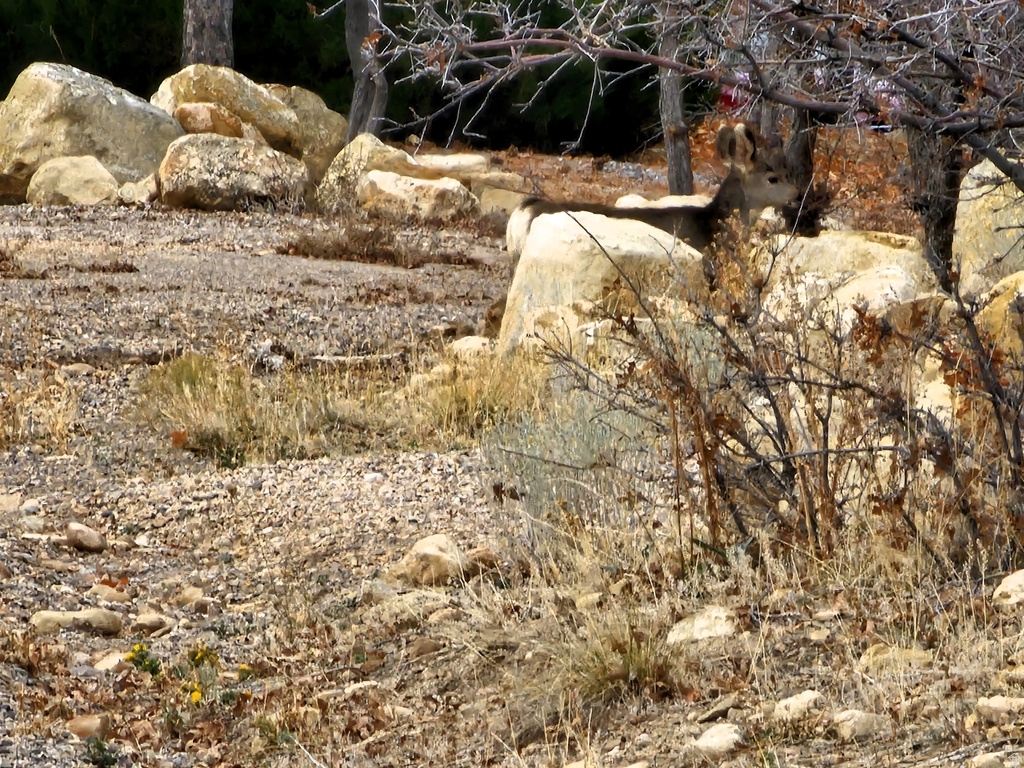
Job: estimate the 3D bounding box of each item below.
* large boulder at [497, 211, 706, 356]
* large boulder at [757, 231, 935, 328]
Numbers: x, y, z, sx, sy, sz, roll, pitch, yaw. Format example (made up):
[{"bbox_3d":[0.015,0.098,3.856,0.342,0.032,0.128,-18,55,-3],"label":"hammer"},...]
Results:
[{"bbox_3d":[0.374,-0.407,28.400,0.870,0.600,0.700,0,4,0],"label":"large boulder"},{"bbox_3d":[1.410,-0.427,28.600,0.730,0.450,0.550,0,4,0],"label":"large boulder"}]

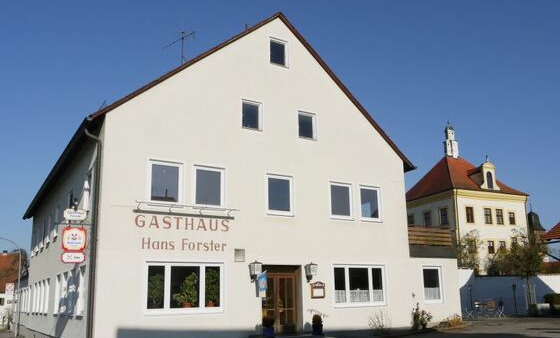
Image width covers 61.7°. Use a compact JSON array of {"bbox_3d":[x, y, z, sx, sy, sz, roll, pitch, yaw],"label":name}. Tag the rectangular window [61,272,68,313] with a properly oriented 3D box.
[{"bbox_3d":[-7.496,4.316,16.354,0.140,1.460,1.150,8,-18,-32],"label":"rectangular window"}]

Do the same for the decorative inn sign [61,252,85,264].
[{"bbox_3d":[-6.176,2.663,14.036,0.662,0.313,0.100,8,-18,-32],"label":"decorative inn sign"}]

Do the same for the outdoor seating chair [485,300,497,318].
[{"bbox_3d":[9.817,6.497,21.891,0.460,0.860,0.500,-8,-17,22],"label":"outdoor seating chair"}]

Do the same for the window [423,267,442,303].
[{"bbox_3d":[6.583,4.987,20.173,1.165,1.494,0.130,8,-18,-32],"label":"window"}]

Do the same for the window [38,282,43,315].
[{"bbox_3d":[-10.951,5.835,21.461,0.140,1.430,1.120,8,-18,-32],"label":"window"}]

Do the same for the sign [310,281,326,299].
[{"bbox_3d":[1.372,4.338,16.774,0.639,0.592,0.100,8,-18,-32],"label":"sign"}]

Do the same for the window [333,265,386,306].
[{"bbox_3d":[2.893,4.190,16.835,2.380,1.440,0.150,7,-17,-30],"label":"window"}]

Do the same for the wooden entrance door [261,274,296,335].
[{"bbox_3d":[-0.061,4.645,16.221,1.530,2.053,0.100,8,-18,-32],"label":"wooden entrance door"}]

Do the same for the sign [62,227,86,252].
[{"bbox_3d":[-6.203,2.133,14.176,0.669,0.730,0.100,8,-18,-32],"label":"sign"}]

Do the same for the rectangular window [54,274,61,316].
[{"bbox_3d":[-8.312,4.678,17.559,0.140,1.460,1.150,8,-18,-32],"label":"rectangular window"}]

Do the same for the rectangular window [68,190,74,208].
[{"bbox_3d":[-7.716,1.377,17.347,0.140,1.320,1.100,8,-18,-32],"label":"rectangular window"}]

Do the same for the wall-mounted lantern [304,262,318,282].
[{"bbox_3d":[1.122,3.647,16.615,0.380,0.697,0.420,8,-18,-32],"label":"wall-mounted lantern"}]

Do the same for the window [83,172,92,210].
[{"bbox_3d":[-6.165,0.726,15.047,0.140,1.350,1.150,8,-18,-32],"label":"window"}]

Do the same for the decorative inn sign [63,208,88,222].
[{"bbox_3d":[-5.980,1.354,13.734,0.620,0.350,0.090,8,-18,-32],"label":"decorative inn sign"}]

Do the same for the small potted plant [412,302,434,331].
[{"bbox_3d":[5.317,5.540,17.502,0.600,0.970,0.500,7,-17,-30],"label":"small potted plant"}]

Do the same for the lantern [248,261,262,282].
[{"bbox_3d":[-0.799,3.359,15.420,0.380,0.695,0.420,8,-18,-32],"label":"lantern"}]

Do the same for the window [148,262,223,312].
[{"bbox_3d":[-2.723,3.447,13.597,2.380,1.440,0.150,7,-17,-30],"label":"window"}]

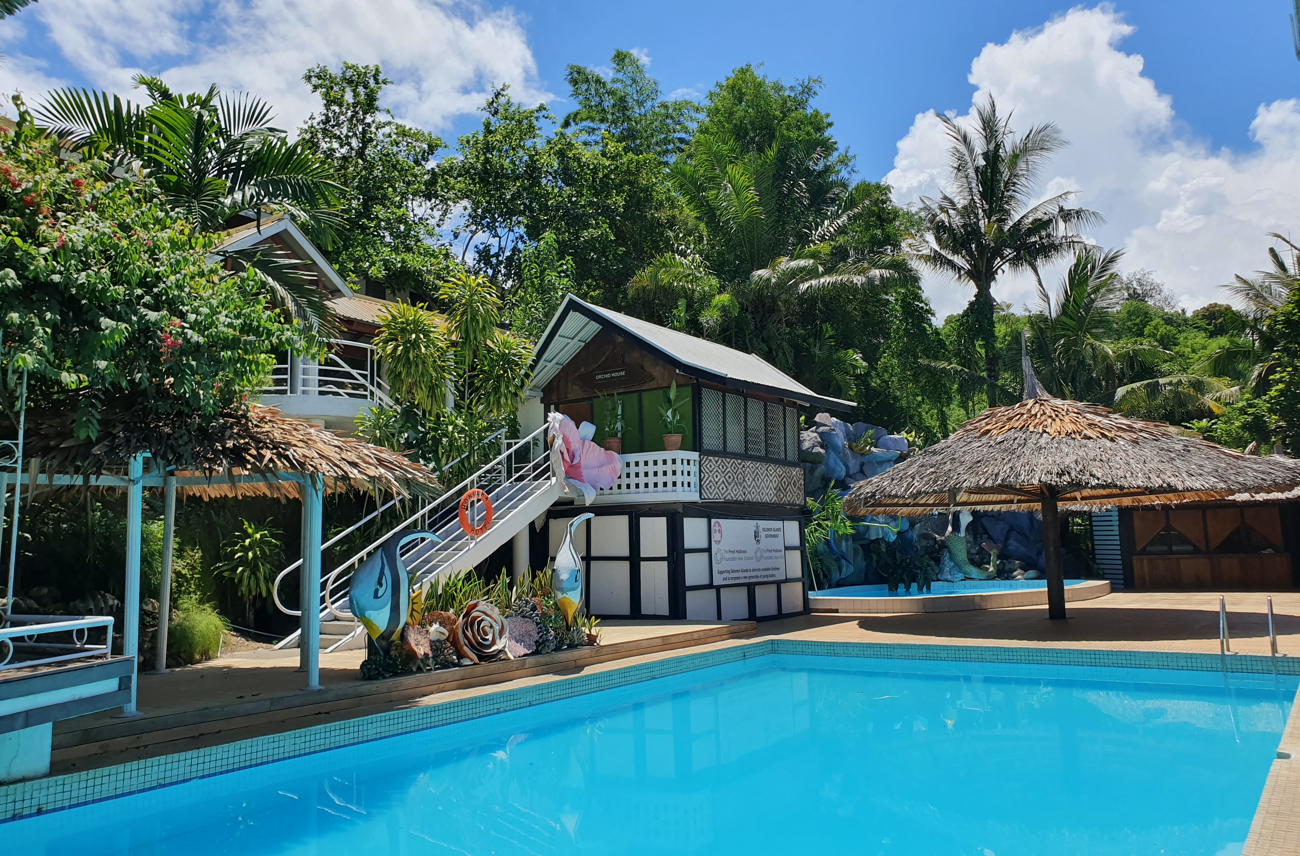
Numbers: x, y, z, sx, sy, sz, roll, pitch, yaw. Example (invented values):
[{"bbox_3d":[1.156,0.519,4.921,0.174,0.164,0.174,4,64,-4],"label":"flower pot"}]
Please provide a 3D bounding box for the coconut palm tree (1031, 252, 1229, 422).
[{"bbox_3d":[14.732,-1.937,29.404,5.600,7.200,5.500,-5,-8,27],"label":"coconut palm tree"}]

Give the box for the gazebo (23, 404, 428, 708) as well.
[{"bbox_3d":[-4.992,1.051,9.845,5.400,3.100,5.500,-7,-9,35],"label":"gazebo"}]

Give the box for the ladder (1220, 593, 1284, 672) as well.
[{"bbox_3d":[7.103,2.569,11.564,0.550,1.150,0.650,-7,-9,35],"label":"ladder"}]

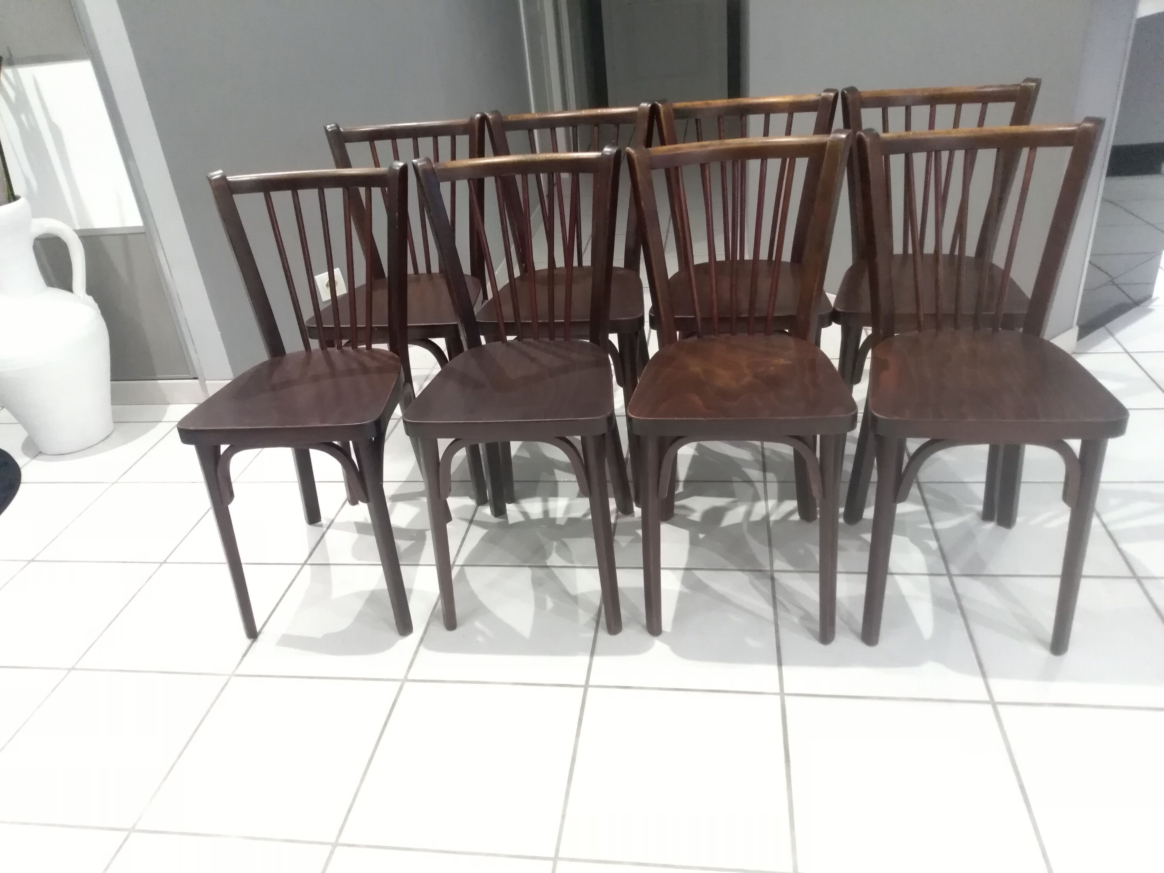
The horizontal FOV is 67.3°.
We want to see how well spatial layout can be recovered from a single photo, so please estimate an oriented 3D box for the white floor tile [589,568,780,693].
[{"bbox_3d":[0.196,0.360,1.646,0.331,0.010,0.327,-1,30,9],"label":"white floor tile"}]

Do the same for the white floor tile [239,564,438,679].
[{"bbox_3d":[-0.465,0.366,1.752,0.331,0.010,0.327,-1,30,9],"label":"white floor tile"}]

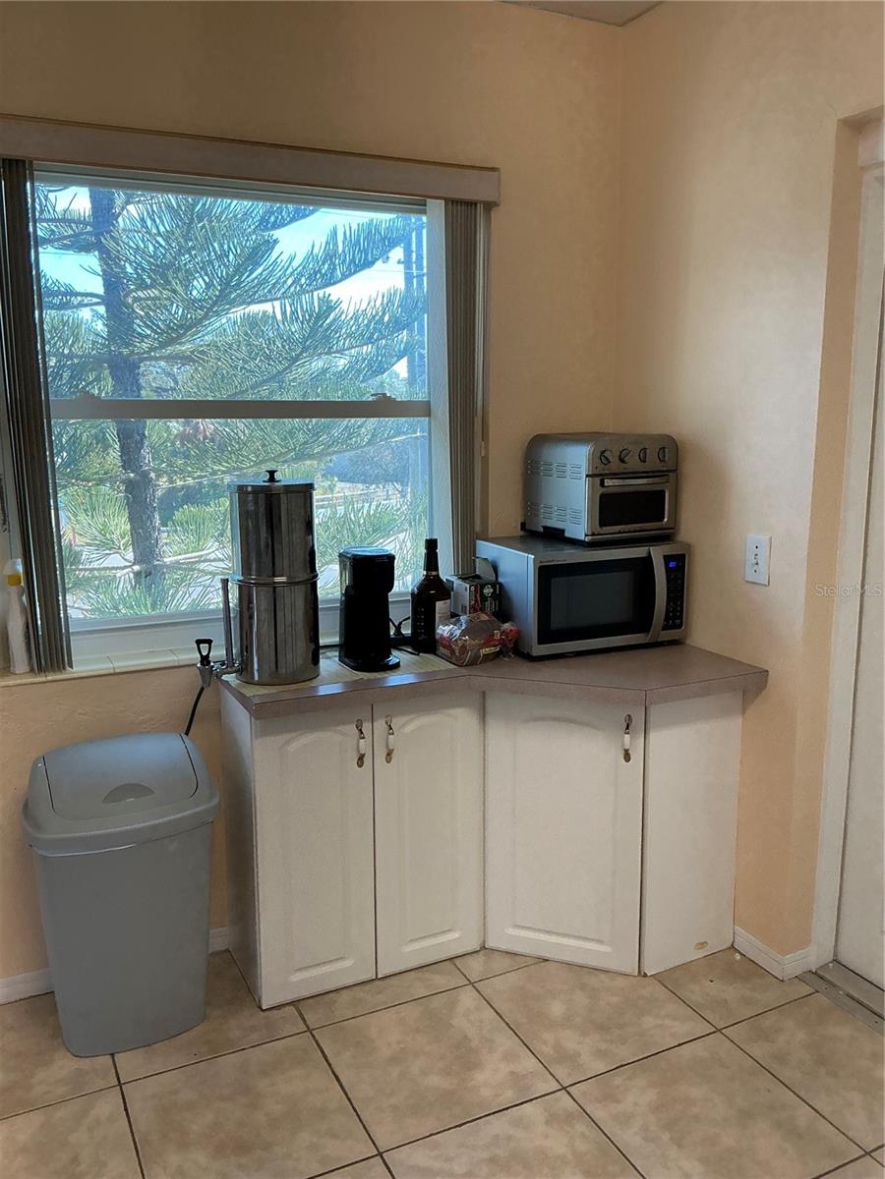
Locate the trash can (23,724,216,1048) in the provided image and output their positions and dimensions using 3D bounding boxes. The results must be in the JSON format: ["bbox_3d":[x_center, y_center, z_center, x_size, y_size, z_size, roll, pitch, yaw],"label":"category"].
[{"bbox_3d":[-0.755,0.690,2.263,0.417,0.707,0.323,-5,11,-25],"label":"trash can"}]

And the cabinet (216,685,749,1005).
[{"bbox_3d":[0.110,0.612,2.554,1.253,0.746,0.617,-5,11,-25],"label":"cabinet"}]

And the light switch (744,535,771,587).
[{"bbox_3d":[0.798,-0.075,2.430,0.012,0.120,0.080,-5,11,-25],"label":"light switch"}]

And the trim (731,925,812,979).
[{"bbox_3d":[0.880,0.955,2.541,0.103,0.065,0.181,-5,11,-25],"label":"trim"}]

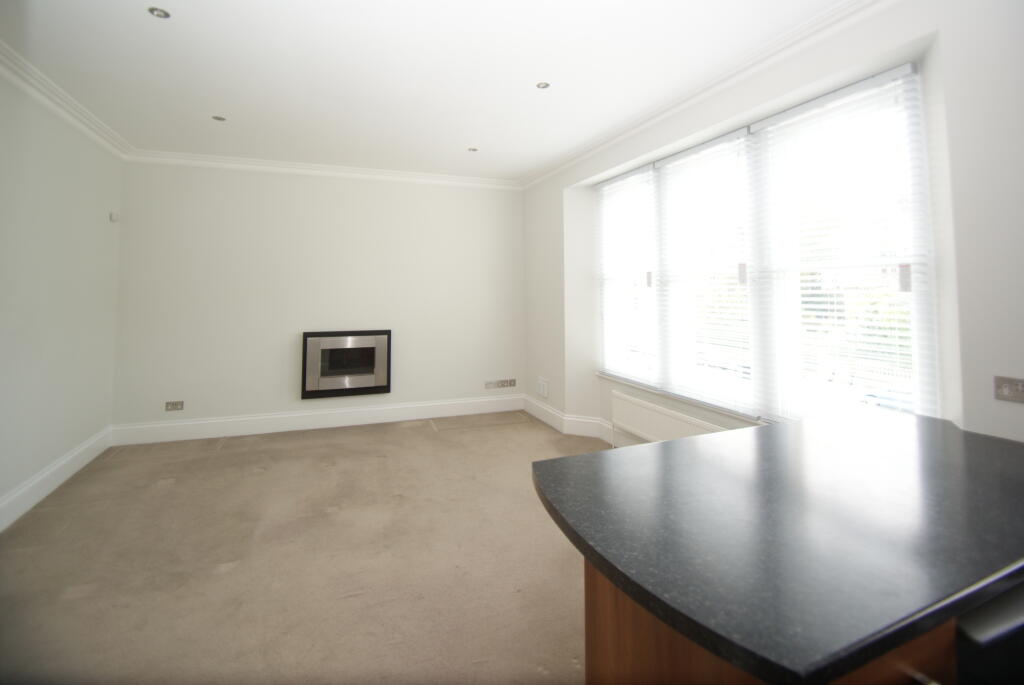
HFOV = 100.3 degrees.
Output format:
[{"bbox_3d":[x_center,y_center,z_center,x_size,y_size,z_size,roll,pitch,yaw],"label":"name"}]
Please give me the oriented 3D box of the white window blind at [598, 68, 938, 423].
[{"bbox_3d":[1.350,-0.390,2.960,0.140,1.800,2.340,-1,3,-25],"label":"white window blind"}]

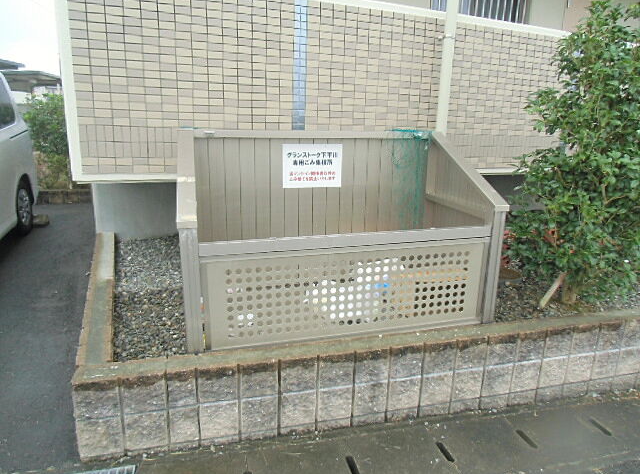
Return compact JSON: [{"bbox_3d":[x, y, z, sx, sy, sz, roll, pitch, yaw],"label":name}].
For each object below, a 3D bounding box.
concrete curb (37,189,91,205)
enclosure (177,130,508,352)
[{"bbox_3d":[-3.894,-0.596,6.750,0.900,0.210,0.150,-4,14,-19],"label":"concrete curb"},{"bbox_3d":[0.112,-0.076,2.825,1.902,1.159,0.804,-3,13,-15],"label":"enclosure"}]

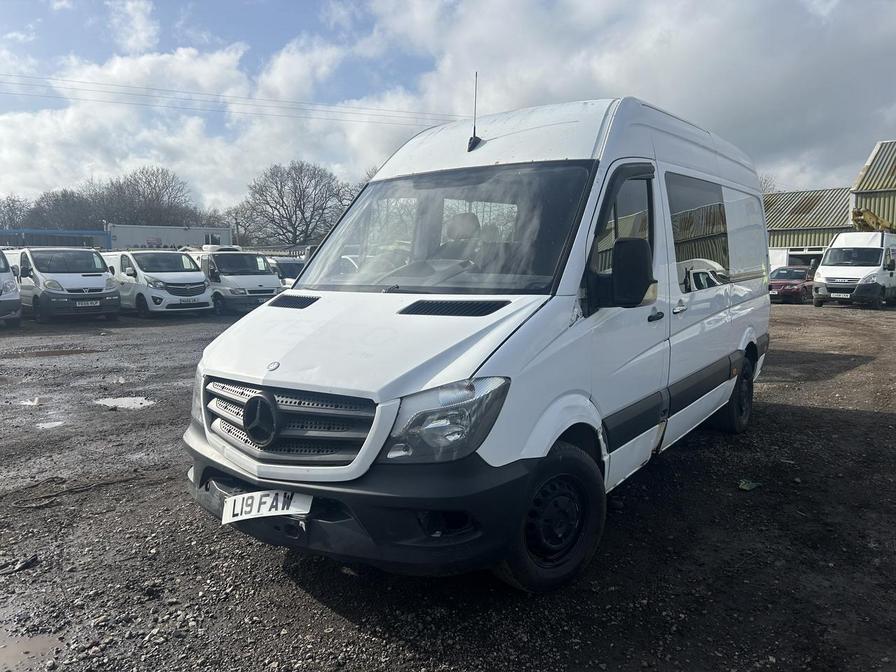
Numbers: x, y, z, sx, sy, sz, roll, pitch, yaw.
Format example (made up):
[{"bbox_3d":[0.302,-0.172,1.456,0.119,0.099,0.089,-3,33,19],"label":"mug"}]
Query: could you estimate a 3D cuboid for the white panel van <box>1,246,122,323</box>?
[{"bbox_3d":[-10.692,-1.459,18.378,4.782,1.970,1.980,6,9,44],"label":"white panel van"}]

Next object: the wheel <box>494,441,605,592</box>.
[{"bbox_3d":[0.451,0.856,3.233,0.700,0.700,0.235,-5,8,-38],"label":"wheel"}]

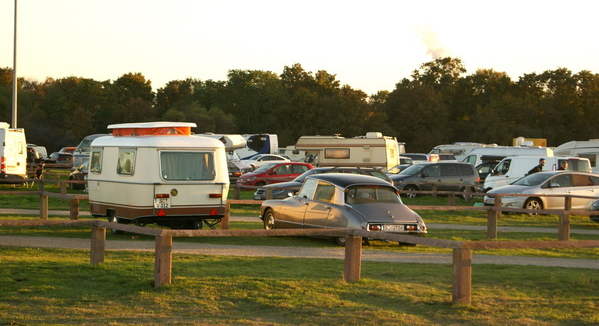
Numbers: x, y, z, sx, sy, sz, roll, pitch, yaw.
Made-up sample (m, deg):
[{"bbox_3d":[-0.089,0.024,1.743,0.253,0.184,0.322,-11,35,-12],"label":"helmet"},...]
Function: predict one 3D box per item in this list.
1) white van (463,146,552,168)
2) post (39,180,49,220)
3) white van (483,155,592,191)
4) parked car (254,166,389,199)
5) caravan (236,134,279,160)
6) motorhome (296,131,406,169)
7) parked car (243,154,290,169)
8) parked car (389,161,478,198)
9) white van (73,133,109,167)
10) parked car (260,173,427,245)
[{"bbox_3d":[13.280,0.298,88.000,5.950,2.620,2.080,1,0,27],"label":"white van"},{"bbox_3d":[-6.900,1.180,37.000,0.170,0.780,0.170,0,0,-38],"label":"post"},{"bbox_3d":[9.835,0.731,57.000,1.990,1.980,5.000,1,0,-29],"label":"white van"},{"bbox_3d":[0.864,0.905,50.200,4.800,1.490,1.820,0,0,-22],"label":"parked car"},{"bbox_3d":[-4.350,-0.550,98.900,5.500,2.900,2.300,0,0,16],"label":"caravan"},{"bbox_3d":[2.980,-0.280,83.500,5.900,3.100,2.250,0,0,22],"label":"motorhome"},{"bbox_3d":[-2.656,0.100,98.000,4.500,1.450,1.800,1,0,-28],"label":"parked car"},{"bbox_3d":[6.450,0.850,66.800,4.650,1.740,1.820,0,0,-13],"label":"parked car"},{"bbox_3d":[-13.431,-0.775,97.000,5.200,2.500,2.000,1,0,2],"label":"white van"},{"bbox_3d":[0.810,0.935,29.000,1.800,1.460,4.840,0,0,-30],"label":"parked car"}]

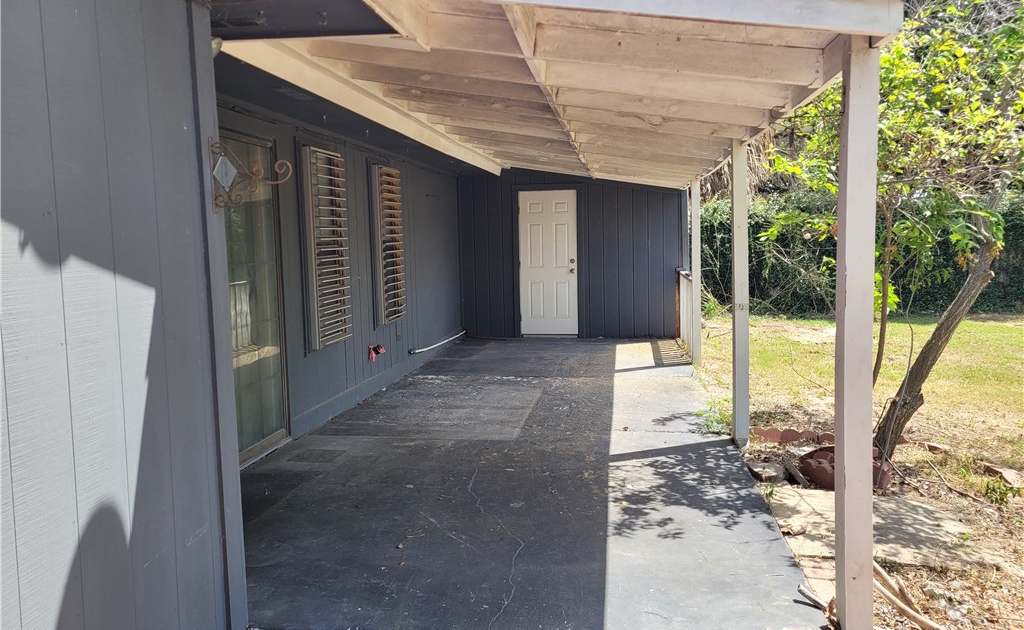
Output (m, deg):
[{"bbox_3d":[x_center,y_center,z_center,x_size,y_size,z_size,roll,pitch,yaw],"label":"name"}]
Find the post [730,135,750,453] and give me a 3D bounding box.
[{"bbox_3d":[1.494,-0.137,5.005,0.087,2.025,0.090,-1,6,9],"label":"post"}]

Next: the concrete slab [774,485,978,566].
[{"bbox_3d":[1.741,1.049,3.793,0.840,0.070,0.950,-1,6,9],"label":"concrete slab"}]

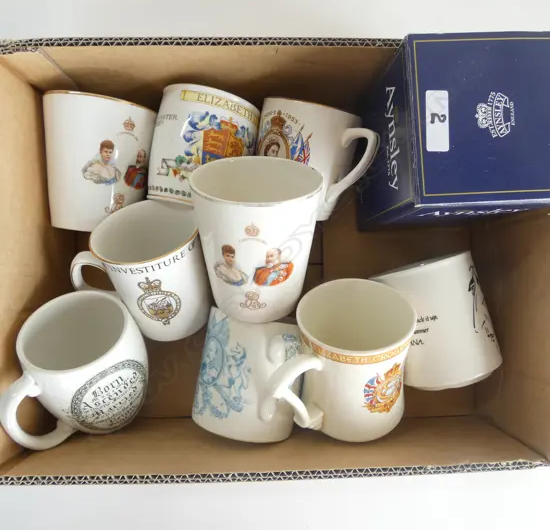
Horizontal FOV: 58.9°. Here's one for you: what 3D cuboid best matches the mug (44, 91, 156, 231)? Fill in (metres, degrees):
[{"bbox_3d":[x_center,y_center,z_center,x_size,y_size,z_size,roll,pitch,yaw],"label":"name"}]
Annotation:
[{"bbox_3d":[-0.132,-0.071,0.367,0.086,0.086,0.093,8,94,0],"label":"mug"}]

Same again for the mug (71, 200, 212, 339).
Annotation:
[{"bbox_3d":[-0.102,0.010,0.381,0.107,0.080,0.090,-7,130,2],"label":"mug"}]

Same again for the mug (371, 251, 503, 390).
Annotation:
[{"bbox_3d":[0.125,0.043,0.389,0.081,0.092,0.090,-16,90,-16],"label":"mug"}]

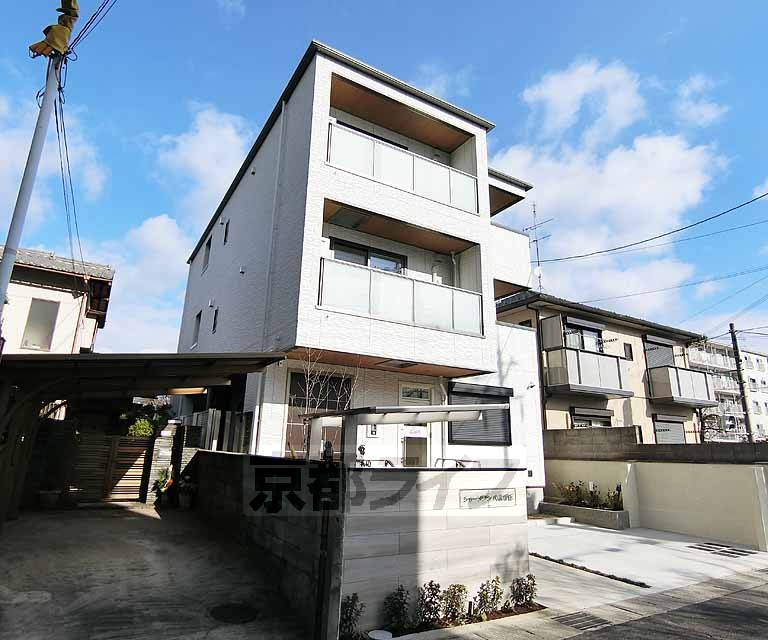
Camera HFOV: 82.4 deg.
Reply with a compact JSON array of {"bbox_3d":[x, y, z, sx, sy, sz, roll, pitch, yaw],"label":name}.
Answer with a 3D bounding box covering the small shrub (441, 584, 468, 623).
[{"bbox_3d":[0.695,2.796,4.330,0.270,0.345,0.250,2,-15,0],"label":"small shrub"}]

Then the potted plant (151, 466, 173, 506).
[{"bbox_3d":[-4.992,3.736,9.850,0.470,0.840,0.450,10,-17,-29],"label":"potted plant"}]

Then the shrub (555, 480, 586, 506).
[{"bbox_3d":[4.015,3.735,9.450,0.620,0.530,0.450,10,-17,-29],"label":"shrub"}]

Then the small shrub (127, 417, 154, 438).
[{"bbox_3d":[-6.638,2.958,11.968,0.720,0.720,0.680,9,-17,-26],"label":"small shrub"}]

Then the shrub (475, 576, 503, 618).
[{"bbox_3d":[1.106,2.937,4.646,0.290,0.380,0.260,9,-17,-26],"label":"shrub"}]

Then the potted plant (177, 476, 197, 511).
[{"bbox_3d":[-4.364,3.812,9.700,0.430,0.750,0.420,10,-17,-29],"label":"potted plant"}]

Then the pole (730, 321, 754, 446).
[{"bbox_3d":[17.640,4.047,21.488,0.270,8.100,0.270,9,-17,-26],"label":"pole"}]

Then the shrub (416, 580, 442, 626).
[{"bbox_3d":[0.437,2.725,4.220,0.260,0.390,0.250,2,-15,0],"label":"shrub"}]

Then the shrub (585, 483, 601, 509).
[{"bbox_3d":[5.015,4.233,10.559,0.370,0.600,0.370,9,-17,-26],"label":"shrub"}]

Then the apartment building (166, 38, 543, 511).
[{"bbox_3d":[-1.740,0.950,15.200,7.800,9.300,13.500,10,-17,-31],"label":"apartment building"}]

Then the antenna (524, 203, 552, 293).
[{"bbox_3d":[6.127,-2.898,17.560,0.600,3.900,1.350,14,-20,-37],"label":"antenna"}]

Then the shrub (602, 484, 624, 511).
[{"bbox_3d":[4.705,3.639,9.000,0.420,0.520,0.380,10,-17,-29],"label":"shrub"}]

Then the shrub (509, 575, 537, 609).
[{"bbox_3d":[1.499,2.938,4.750,0.280,0.340,0.260,10,-17,-29],"label":"shrub"}]

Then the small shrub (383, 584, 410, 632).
[{"bbox_3d":[0.123,2.719,4.151,0.280,0.380,0.260,1,-16,0],"label":"small shrub"}]

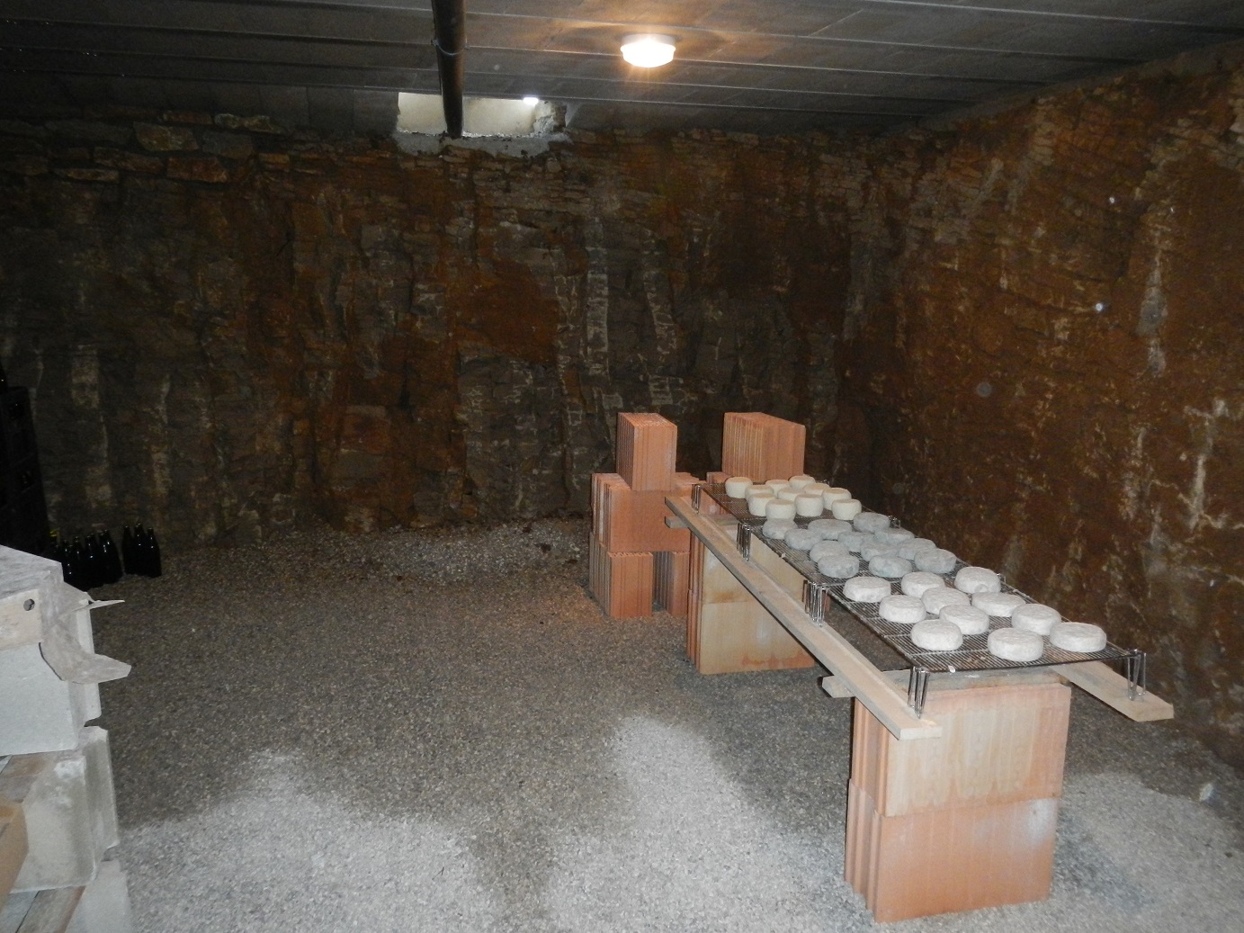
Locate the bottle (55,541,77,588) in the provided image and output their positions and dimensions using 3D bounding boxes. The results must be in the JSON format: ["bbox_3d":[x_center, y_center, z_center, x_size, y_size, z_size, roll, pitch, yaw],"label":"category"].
[{"bbox_3d":[-2.775,0.522,5.040,0.083,0.288,0.083,1,12,0],"label":"bottle"}]

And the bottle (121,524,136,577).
[{"bbox_3d":[-2.659,0.444,5.425,0.078,0.275,0.078,1,11,0],"label":"bottle"}]

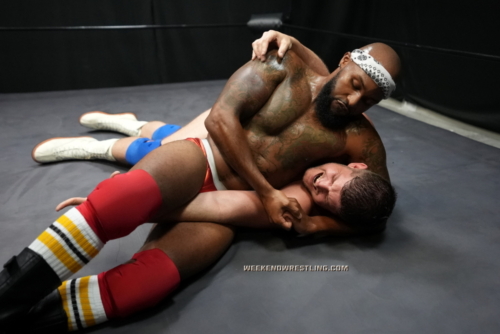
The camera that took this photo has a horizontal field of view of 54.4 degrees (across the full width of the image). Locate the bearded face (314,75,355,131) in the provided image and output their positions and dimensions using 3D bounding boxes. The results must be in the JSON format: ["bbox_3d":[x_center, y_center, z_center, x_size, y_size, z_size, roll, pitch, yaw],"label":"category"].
[{"bbox_3d":[0.252,-0.182,1.370,0.140,0.145,0.115,-35,32,20],"label":"bearded face"}]

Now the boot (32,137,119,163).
[{"bbox_3d":[-0.735,-0.074,2.060,0.330,0.105,0.180,-9,26,15],"label":"boot"}]

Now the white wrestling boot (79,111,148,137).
[{"bbox_3d":[-0.673,-0.210,2.400,0.320,0.105,0.180,-6,29,13],"label":"white wrestling boot"}]

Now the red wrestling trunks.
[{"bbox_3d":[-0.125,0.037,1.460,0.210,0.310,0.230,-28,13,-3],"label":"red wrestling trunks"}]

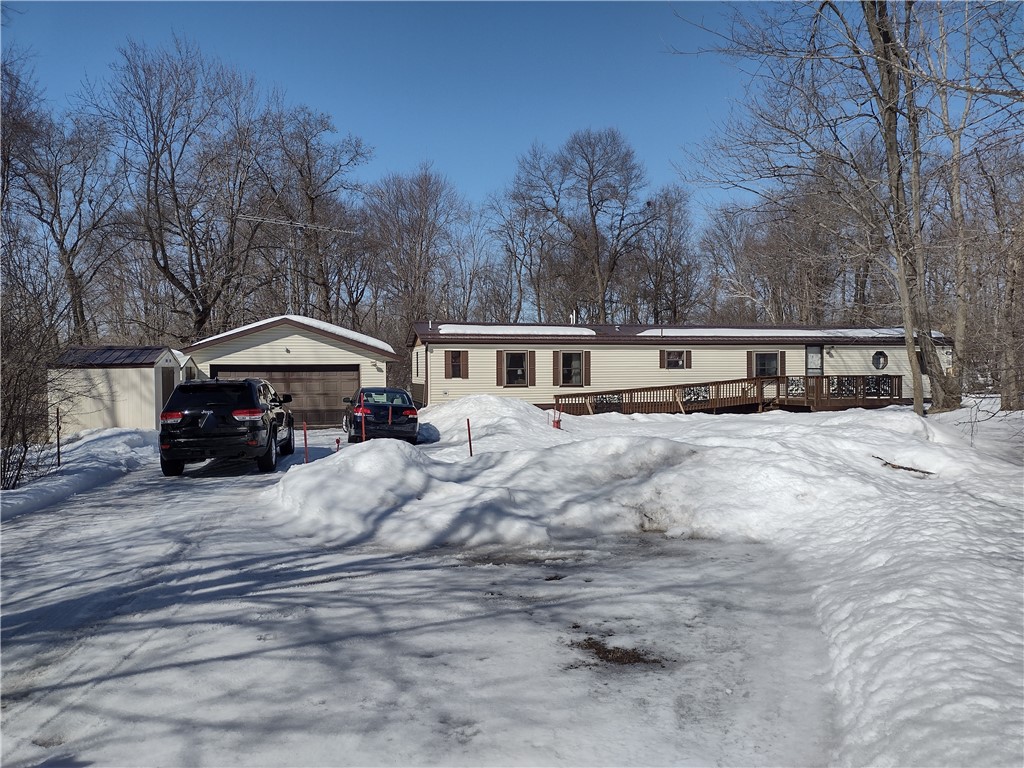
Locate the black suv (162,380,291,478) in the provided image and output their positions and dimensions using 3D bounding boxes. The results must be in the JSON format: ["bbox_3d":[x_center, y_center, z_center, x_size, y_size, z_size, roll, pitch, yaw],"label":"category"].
[{"bbox_3d":[-5.730,0.809,16.624,1.940,1.770,4.820,0,1,-9],"label":"black suv"}]

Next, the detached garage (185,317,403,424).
[{"bbox_3d":[-8.610,-0.421,30.814,7.800,3.800,7.300,-1,1,-14],"label":"detached garage"}]

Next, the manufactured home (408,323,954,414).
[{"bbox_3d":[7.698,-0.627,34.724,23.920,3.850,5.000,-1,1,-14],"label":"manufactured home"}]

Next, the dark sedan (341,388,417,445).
[{"bbox_3d":[-3.855,0.854,23.275,1.840,1.490,4.750,-1,1,-13],"label":"dark sedan"}]

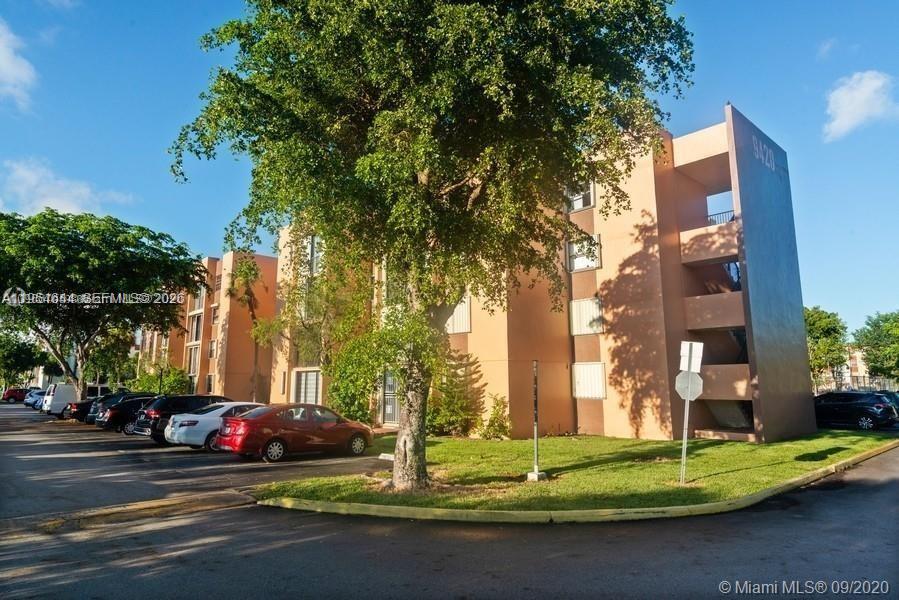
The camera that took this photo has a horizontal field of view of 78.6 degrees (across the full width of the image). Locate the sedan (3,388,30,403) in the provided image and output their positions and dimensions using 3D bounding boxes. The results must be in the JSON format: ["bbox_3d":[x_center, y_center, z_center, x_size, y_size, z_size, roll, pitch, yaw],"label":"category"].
[{"bbox_3d":[-47.763,10.895,62.186,4.500,1.550,1.800,8,-12,-42],"label":"sedan"}]

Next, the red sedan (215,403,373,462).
[{"bbox_3d":[-4.367,3.815,16.216,4.455,1.515,1.695,8,-12,-42],"label":"red sedan"}]

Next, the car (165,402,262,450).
[{"bbox_3d":[-6.915,4.223,18.689,4.805,1.460,1.820,8,-12,-42],"label":"car"}]

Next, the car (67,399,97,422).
[{"bbox_3d":[-18.968,6.198,31.371,4.700,1.450,1.800,8,-12,-42],"label":"car"}]

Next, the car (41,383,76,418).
[{"bbox_3d":[-24.554,6.860,37.561,5.500,2.100,2.000,8,-12,-42],"label":"car"}]

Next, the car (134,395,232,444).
[{"bbox_3d":[-9.823,4.668,21.909,4.800,1.720,1.880,8,-12,-42],"label":"car"}]

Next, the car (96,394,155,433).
[{"bbox_3d":[-12.690,5.053,24.145,4.750,1.460,1.830,8,-12,-42],"label":"car"}]

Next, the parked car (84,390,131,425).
[{"bbox_3d":[-15.574,5.545,27.757,4.600,1.620,1.820,8,-12,-42],"label":"parked car"}]

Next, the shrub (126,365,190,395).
[{"bbox_3d":[-21.638,6.678,41.000,3.200,3.400,4.200,8,-12,-42],"label":"shrub"}]

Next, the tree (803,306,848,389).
[{"bbox_3d":[27.898,4.395,42.000,4.900,8.000,4.900,0,-9,0],"label":"tree"}]

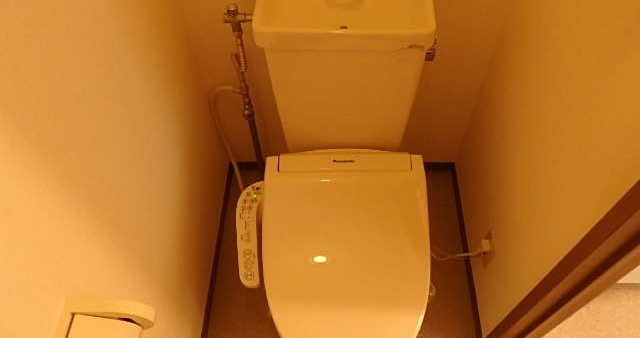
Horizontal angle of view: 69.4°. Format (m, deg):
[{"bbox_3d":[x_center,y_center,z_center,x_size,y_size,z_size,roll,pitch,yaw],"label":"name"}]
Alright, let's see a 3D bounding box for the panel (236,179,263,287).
[{"bbox_3d":[-0.171,0.159,1.144,0.066,0.045,0.272,-3,62,1],"label":"panel"}]

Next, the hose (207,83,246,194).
[{"bbox_3d":[-0.259,-0.074,1.298,0.135,0.250,0.220,0,57,3],"label":"hose"}]

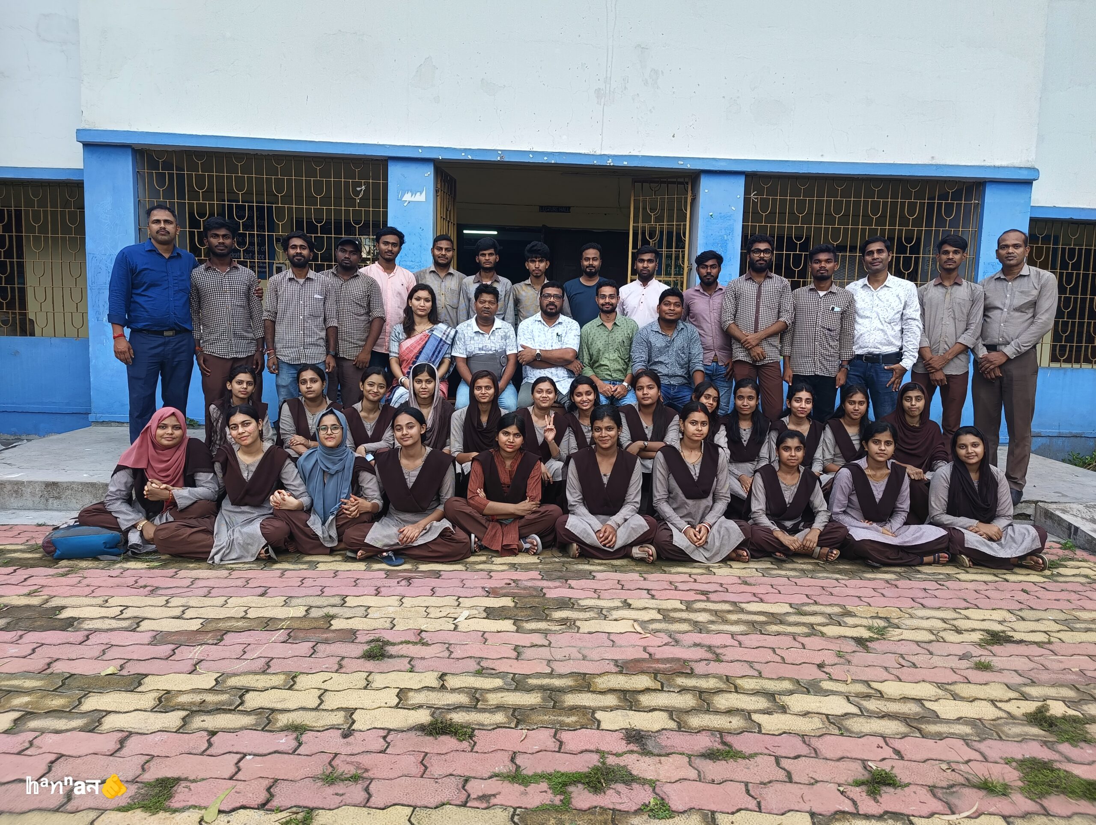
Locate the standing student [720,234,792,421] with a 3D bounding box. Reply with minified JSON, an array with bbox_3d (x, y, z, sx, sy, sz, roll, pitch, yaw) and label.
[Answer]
[{"bbox_3d":[1.388,-0.356,4.916,0.490,1.665,0.320,3,6,13],"label":"standing student"}]

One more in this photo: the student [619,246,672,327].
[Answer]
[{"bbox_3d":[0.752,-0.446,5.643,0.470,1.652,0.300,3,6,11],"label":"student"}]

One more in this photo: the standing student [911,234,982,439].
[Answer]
[{"bbox_3d":[2.653,-0.325,4.834,0.460,1.705,0.300,4,6,23],"label":"standing student"}]

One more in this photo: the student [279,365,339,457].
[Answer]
[{"bbox_3d":[-1.425,0.177,4.358,0.430,0.885,0.680,0,5,-14],"label":"student"}]

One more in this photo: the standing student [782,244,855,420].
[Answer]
[{"bbox_3d":[1.840,-0.327,4.936,0.470,1.645,0.290,3,5,16],"label":"standing student"}]

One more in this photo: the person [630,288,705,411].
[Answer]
[{"bbox_3d":[0.807,-0.187,4.926,0.540,1.294,0.750,2,6,7],"label":"person"}]

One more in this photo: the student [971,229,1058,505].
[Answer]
[{"bbox_3d":[2.867,-0.274,4.518,0.520,1.673,0.330,5,7,32],"label":"student"}]

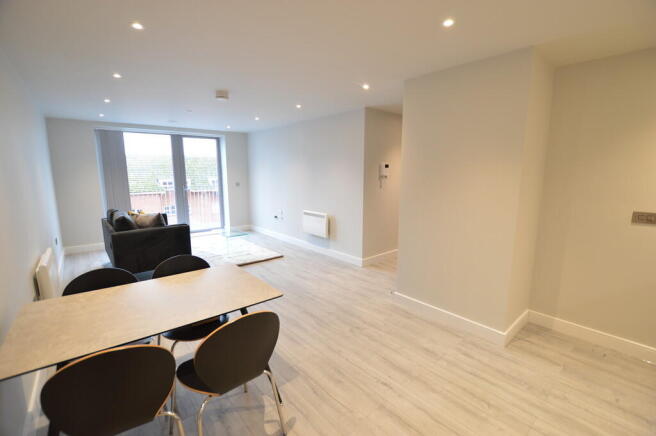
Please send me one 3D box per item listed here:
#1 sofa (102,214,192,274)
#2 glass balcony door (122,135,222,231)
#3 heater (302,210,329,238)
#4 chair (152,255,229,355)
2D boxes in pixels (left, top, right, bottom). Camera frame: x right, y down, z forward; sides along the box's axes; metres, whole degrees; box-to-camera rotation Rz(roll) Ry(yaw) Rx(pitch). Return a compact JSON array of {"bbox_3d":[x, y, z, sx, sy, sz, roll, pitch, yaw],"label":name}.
[{"bbox_3d":[-3.155,0.342,4.707,0.970,0.820,1.840,-8,12,-41],"label":"sofa"},{"bbox_3d":[-3.429,-0.732,6.273,1.920,2.230,0.100,-7,11,-37],"label":"glass balcony door"},{"bbox_3d":[-0.197,0.115,5.081,0.095,0.430,0.690,-8,12,-41],"label":"heater"},{"bbox_3d":[-0.978,0.757,2.004,0.480,0.840,0.580,-7,11,-36],"label":"chair"}]

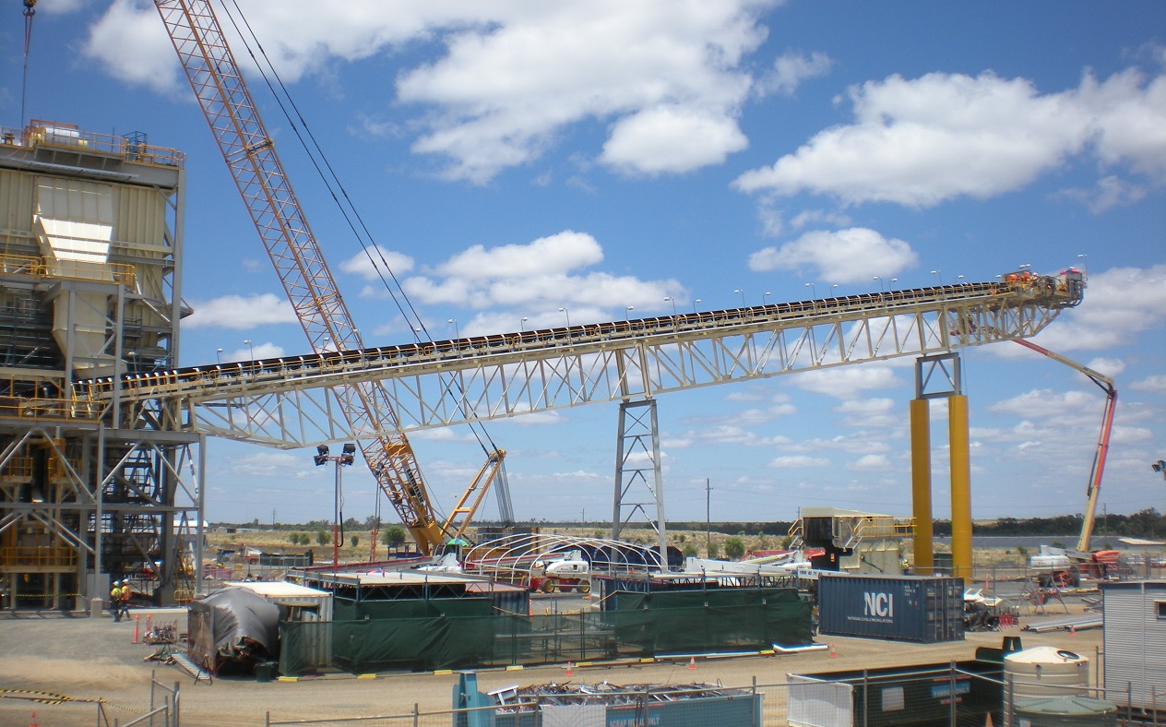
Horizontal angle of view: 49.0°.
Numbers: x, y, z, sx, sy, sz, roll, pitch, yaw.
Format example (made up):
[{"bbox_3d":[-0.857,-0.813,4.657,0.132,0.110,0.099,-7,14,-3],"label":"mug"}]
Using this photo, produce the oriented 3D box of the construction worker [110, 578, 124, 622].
[{"bbox_3d":[-21.647,11.058,59.519,0.580,1.914,0.520,-2,-7,14],"label":"construction worker"}]

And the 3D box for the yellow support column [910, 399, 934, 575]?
[{"bbox_3d":[28.591,10.680,107.950,1.560,15.279,1.560,0,-7,0],"label":"yellow support column"}]

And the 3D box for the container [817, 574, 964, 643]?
[{"bbox_3d":[13.339,10.581,55.699,2.438,2.591,6.058,5,-9,-34],"label":"container"}]

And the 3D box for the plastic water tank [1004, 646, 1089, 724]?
[{"bbox_3d":[10.208,7.327,28.182,1.860,2.200,1.860,0,-7,0],"label":"plastic water tank"}]

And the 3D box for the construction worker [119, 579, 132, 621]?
[{"bbox_3d":[-21.388,11.081,59.919,0.620,1.918,0.520,-2,-7,14],"label":"construction worker"}]

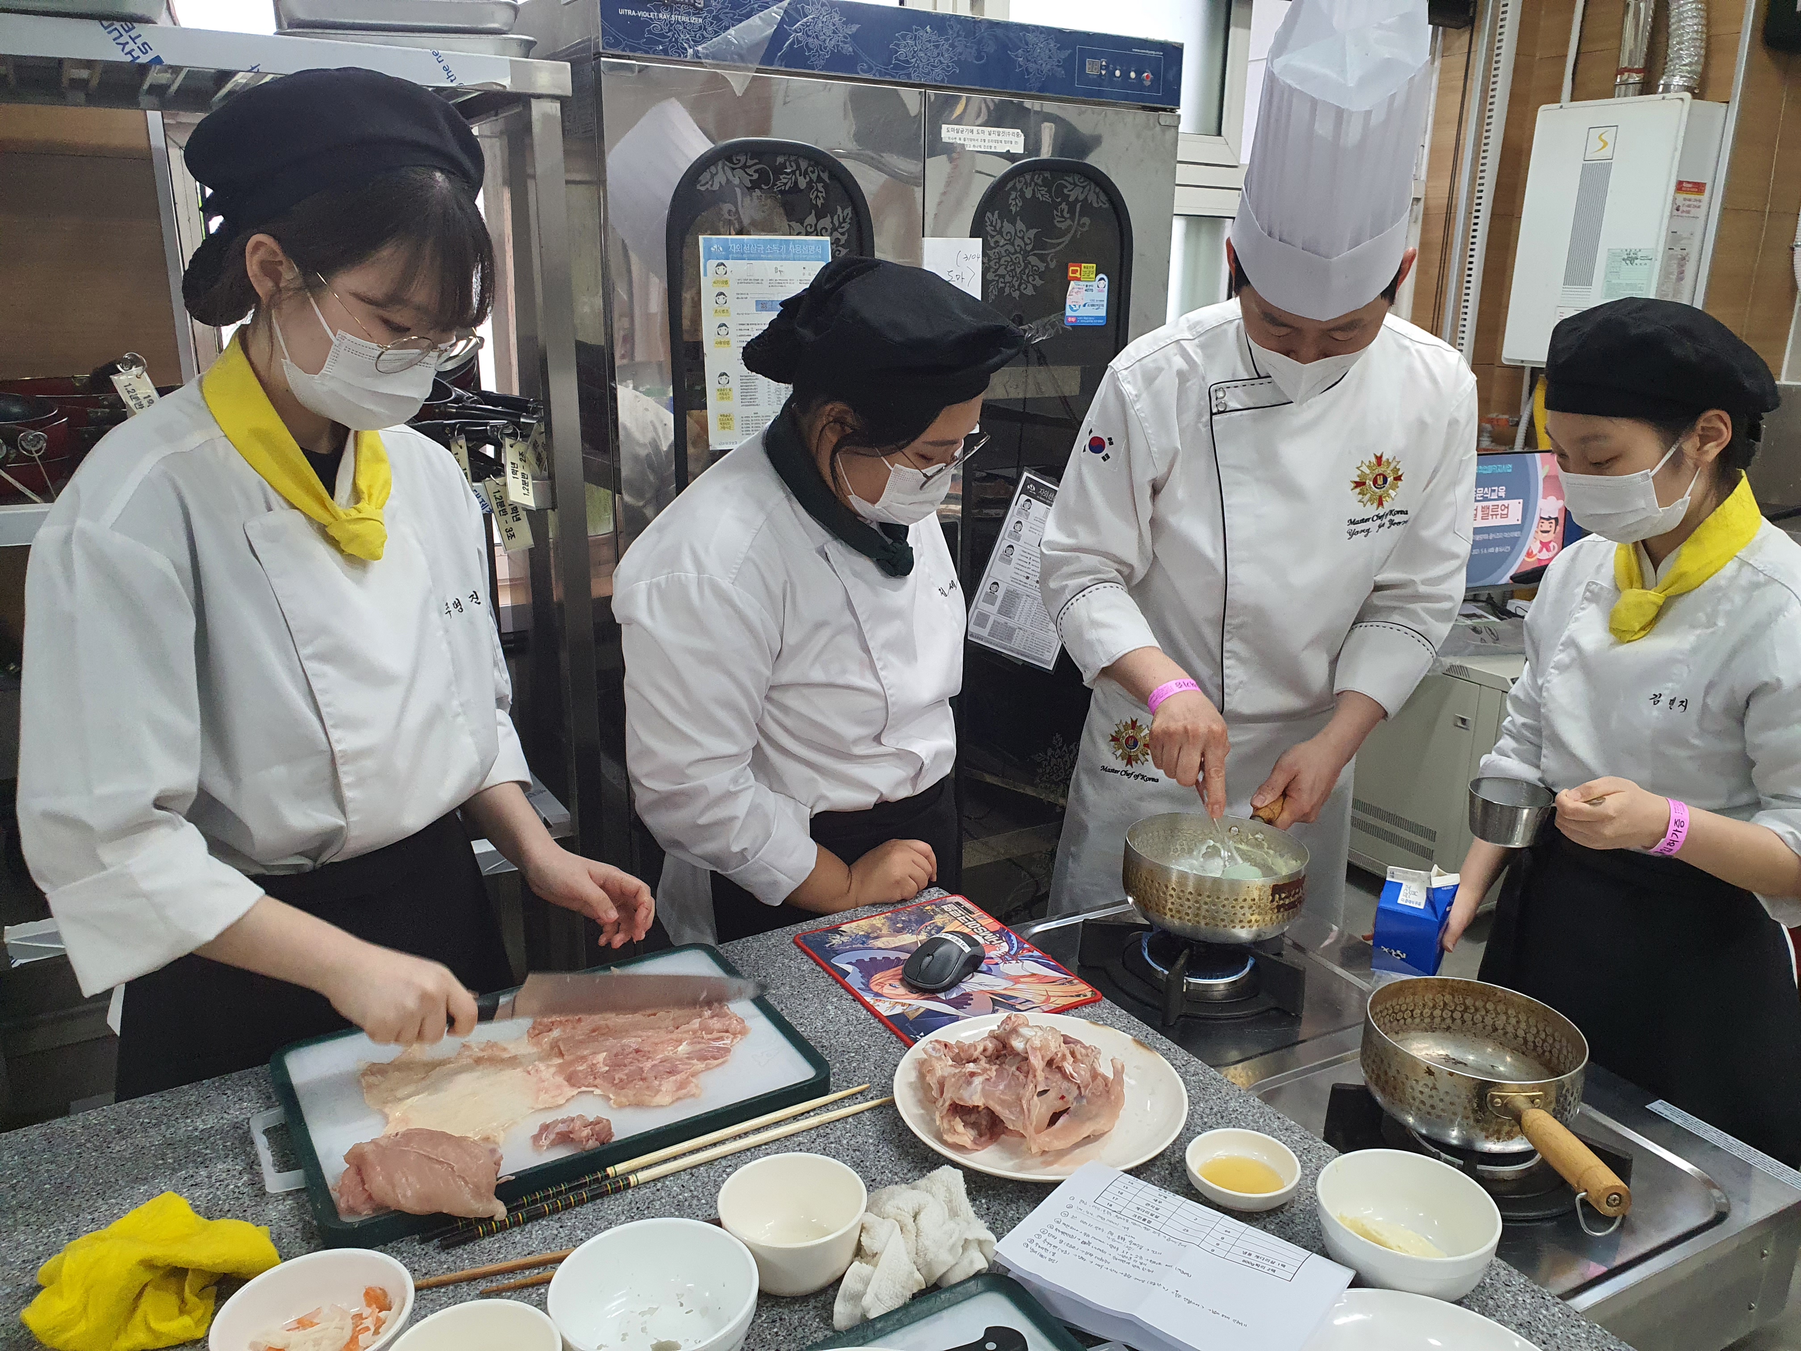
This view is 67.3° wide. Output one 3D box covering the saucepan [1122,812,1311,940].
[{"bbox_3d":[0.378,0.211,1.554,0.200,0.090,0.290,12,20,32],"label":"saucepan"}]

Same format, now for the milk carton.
[{"bbox_3d":[0.623,0.289,1.640,0.070,0.116,0.070,11,19,30],"label":"milk carton"}]

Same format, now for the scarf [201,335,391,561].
[{"bbox_3d":[-0.504,-0.192,1.130,0.160,0.165,0.148,11,20,30],"label":"scarf"}]

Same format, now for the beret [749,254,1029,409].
[{"bbox_3d":[-0.015,-0.352,1.400,0.280,0.140,0.230,24,25,21],"label":"beret"}]

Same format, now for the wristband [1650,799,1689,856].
[{"bbox_3d":[0.746,0.148,1.310,0.022,0.058,0.052,16,20,12],"label":"wristband"}]

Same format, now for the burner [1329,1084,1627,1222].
[{"bbox_3d":[0.478,0.391,1.127,0.190,0.055,0.190,-8,20,-26],"label":"burner"}]

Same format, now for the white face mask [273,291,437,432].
[{"bbox_3d":[-0.412,-0.252,1.045,0.110,0.110,0.135,38,23,1],"label":"white face mask"}]

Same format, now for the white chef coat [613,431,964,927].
[{"bbox_3d":[-0.152,-0.022,1.655,0.370,0.560,0.460,18,24,28],"label":"white chef coat"}]

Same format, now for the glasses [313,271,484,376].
[{"bbox_3d":[-0.400,-0.300,1.050,0.048,0.135,0.138,-41,2,22],"label":"glasses"}]

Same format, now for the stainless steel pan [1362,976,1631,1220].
[{"bbox_3d":[0.514,0.366,1.144,0.188,0.096,0.340,1,17,0],"label":"stainless steel pan"}]

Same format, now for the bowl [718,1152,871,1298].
[{"bbox_3d":[-0.075,0.400,0.976,0.106,0.062,0.106,1,18,0],"label":"bowl"}]

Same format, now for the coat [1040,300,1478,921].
[{"bbox_3d":[0.409,-0.076,1.617,0.490,0.670,0.400,4,25,11],"label":"coat"}]

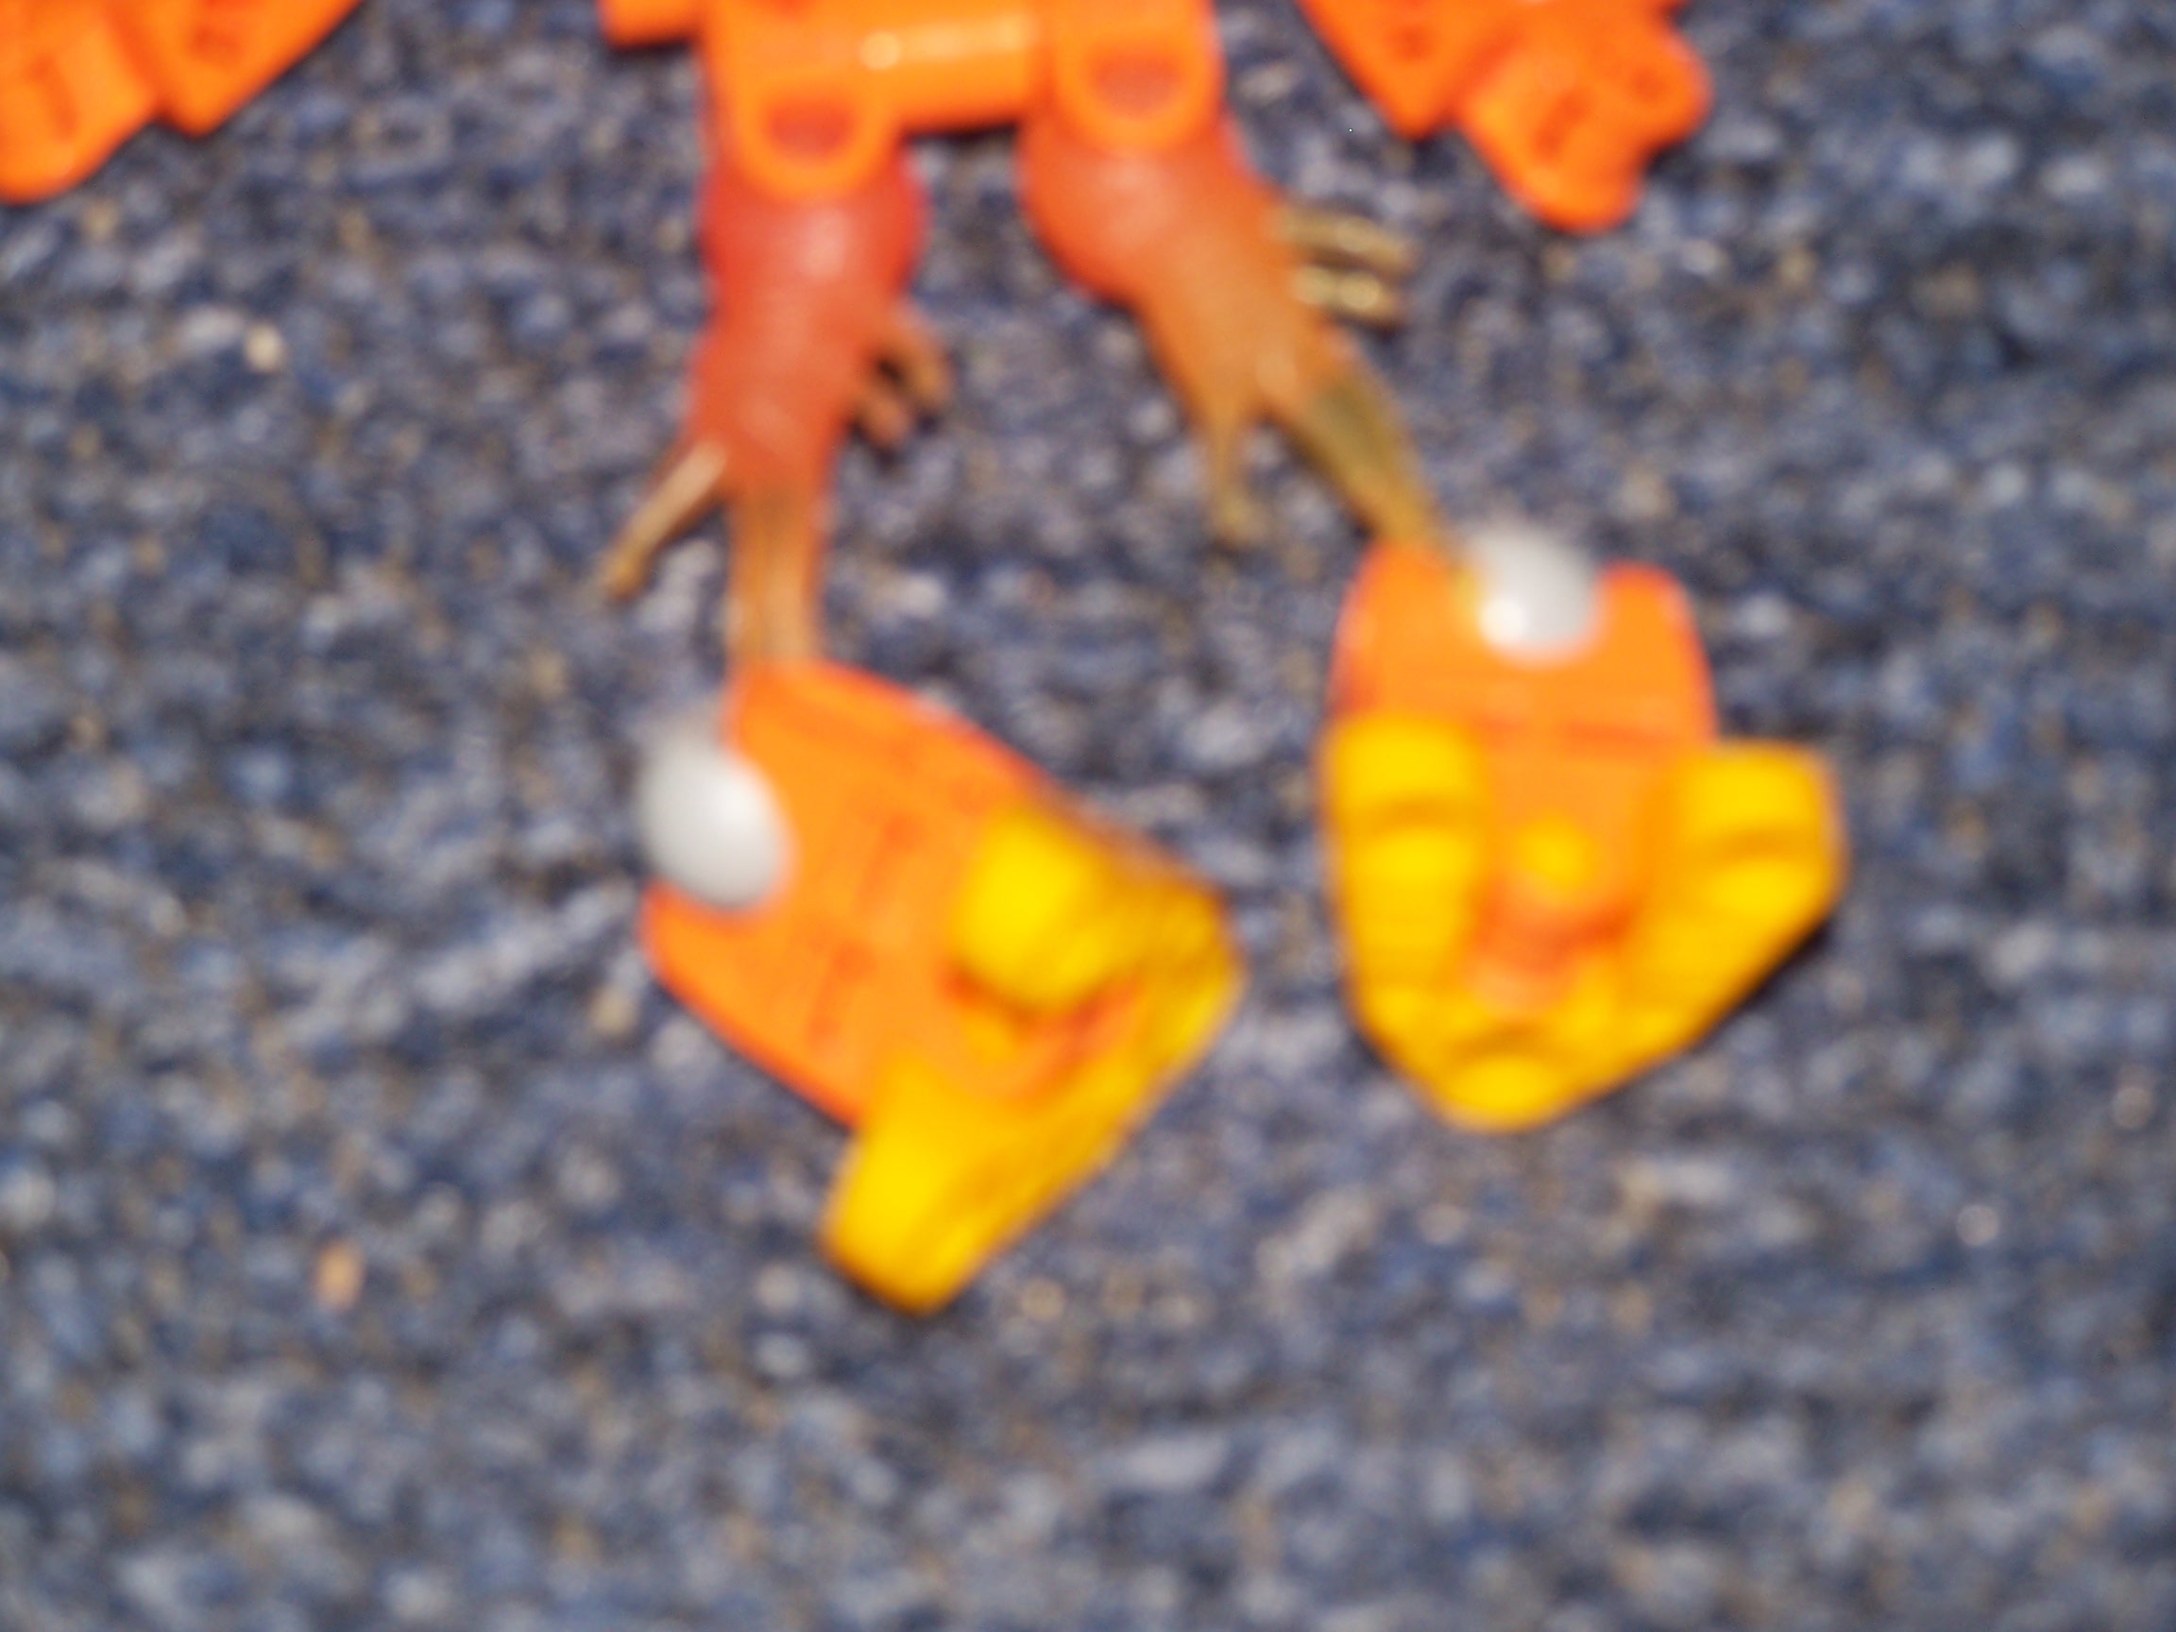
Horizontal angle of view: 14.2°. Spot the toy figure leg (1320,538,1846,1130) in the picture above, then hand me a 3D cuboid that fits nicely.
[{"bbox_3d":[0.025,0.001,0.450,0.025,0.013,0.027,6,60,3],"label":"toy figure leg"}]

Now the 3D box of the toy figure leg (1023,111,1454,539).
[{"bbox_3d":[0.009,-0.027,0.466,0.017,0.011,0.033,-28,64,-15],"label":"toy figure leg"}]

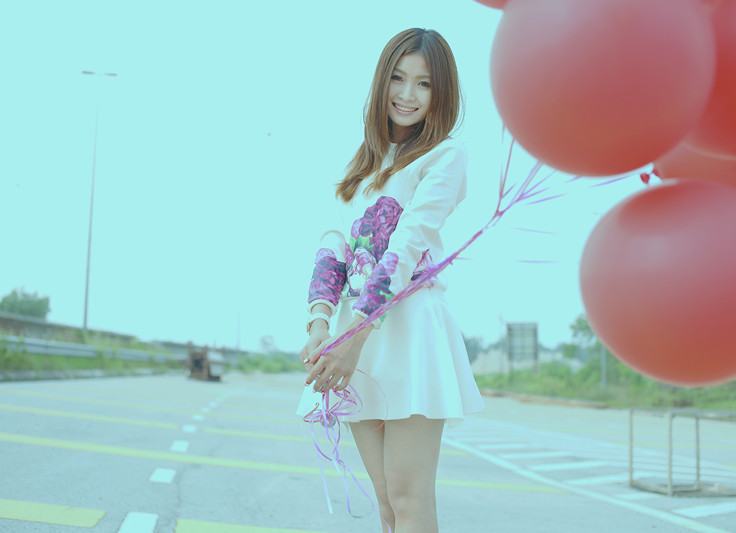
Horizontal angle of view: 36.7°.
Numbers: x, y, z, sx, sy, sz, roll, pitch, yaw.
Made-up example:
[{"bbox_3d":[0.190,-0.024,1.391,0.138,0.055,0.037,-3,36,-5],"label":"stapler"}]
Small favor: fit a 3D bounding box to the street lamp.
[{"bbox_3d":[-13.414,-3.167,54.103,1.750,12.900,0.350,3,-5,-7],"label":"street lamp"}]

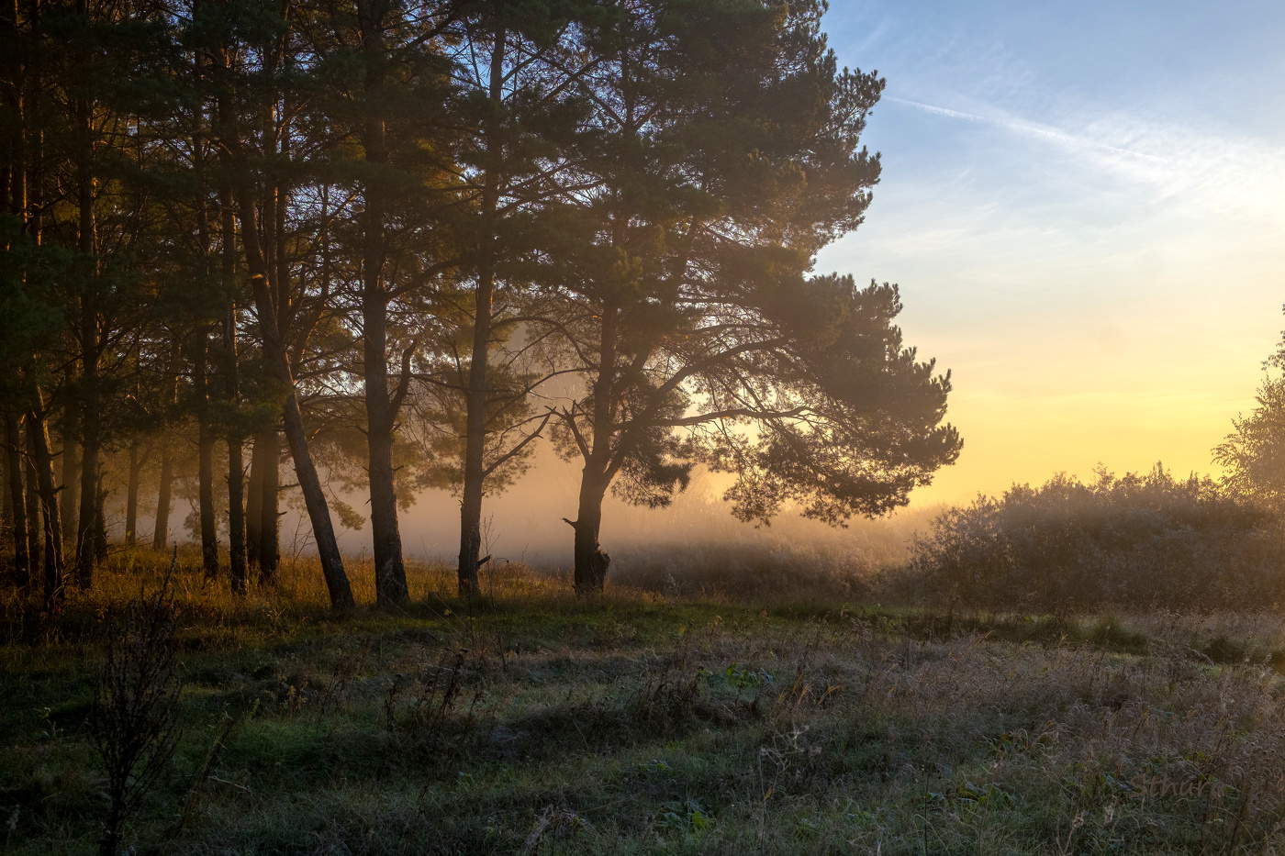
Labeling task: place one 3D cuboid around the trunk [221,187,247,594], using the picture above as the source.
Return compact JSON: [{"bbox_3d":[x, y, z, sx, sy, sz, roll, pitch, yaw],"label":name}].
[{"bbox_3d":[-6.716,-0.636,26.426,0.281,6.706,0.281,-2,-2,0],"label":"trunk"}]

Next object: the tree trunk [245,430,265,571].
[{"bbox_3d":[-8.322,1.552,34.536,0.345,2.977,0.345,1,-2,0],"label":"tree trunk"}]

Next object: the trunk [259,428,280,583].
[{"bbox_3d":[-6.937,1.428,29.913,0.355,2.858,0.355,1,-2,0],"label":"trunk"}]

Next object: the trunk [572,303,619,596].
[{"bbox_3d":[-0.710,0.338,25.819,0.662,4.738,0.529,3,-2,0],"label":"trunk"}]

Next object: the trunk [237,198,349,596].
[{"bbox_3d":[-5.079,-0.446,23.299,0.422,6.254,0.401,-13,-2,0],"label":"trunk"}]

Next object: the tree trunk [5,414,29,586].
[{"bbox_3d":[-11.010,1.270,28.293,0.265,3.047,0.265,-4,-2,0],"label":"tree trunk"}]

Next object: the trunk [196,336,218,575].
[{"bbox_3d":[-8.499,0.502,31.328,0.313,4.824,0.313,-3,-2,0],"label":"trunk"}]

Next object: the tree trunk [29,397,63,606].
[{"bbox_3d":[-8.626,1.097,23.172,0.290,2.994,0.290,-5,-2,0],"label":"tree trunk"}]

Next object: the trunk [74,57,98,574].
[{"bbox_3d":[-9.886,-2.044,28.470,0.356,9.682,0.356,0,-2,0],"label":"trunk"}]

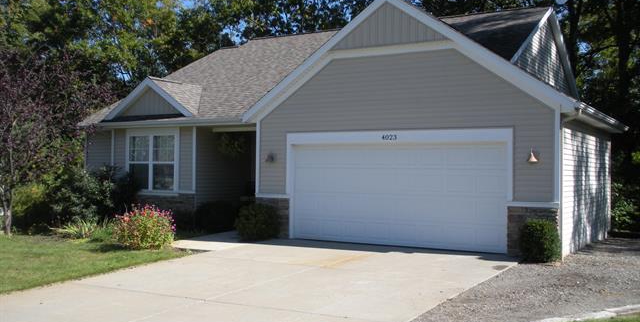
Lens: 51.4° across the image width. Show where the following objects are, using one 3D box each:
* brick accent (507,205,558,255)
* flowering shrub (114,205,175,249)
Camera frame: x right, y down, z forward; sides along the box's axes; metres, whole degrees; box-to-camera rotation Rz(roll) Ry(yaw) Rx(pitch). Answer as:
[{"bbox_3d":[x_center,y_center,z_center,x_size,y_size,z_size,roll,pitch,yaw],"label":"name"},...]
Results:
[{"bbox_3d":[3.973,1.320,12.413,0.937,0.930,0.160,0,-1,30],"label":"brick accent"},{"bbox_3d":[-3.349,1.235,12.700,1.150,0.800,1.100,0,0,0],"label":"flowering shrub"}]

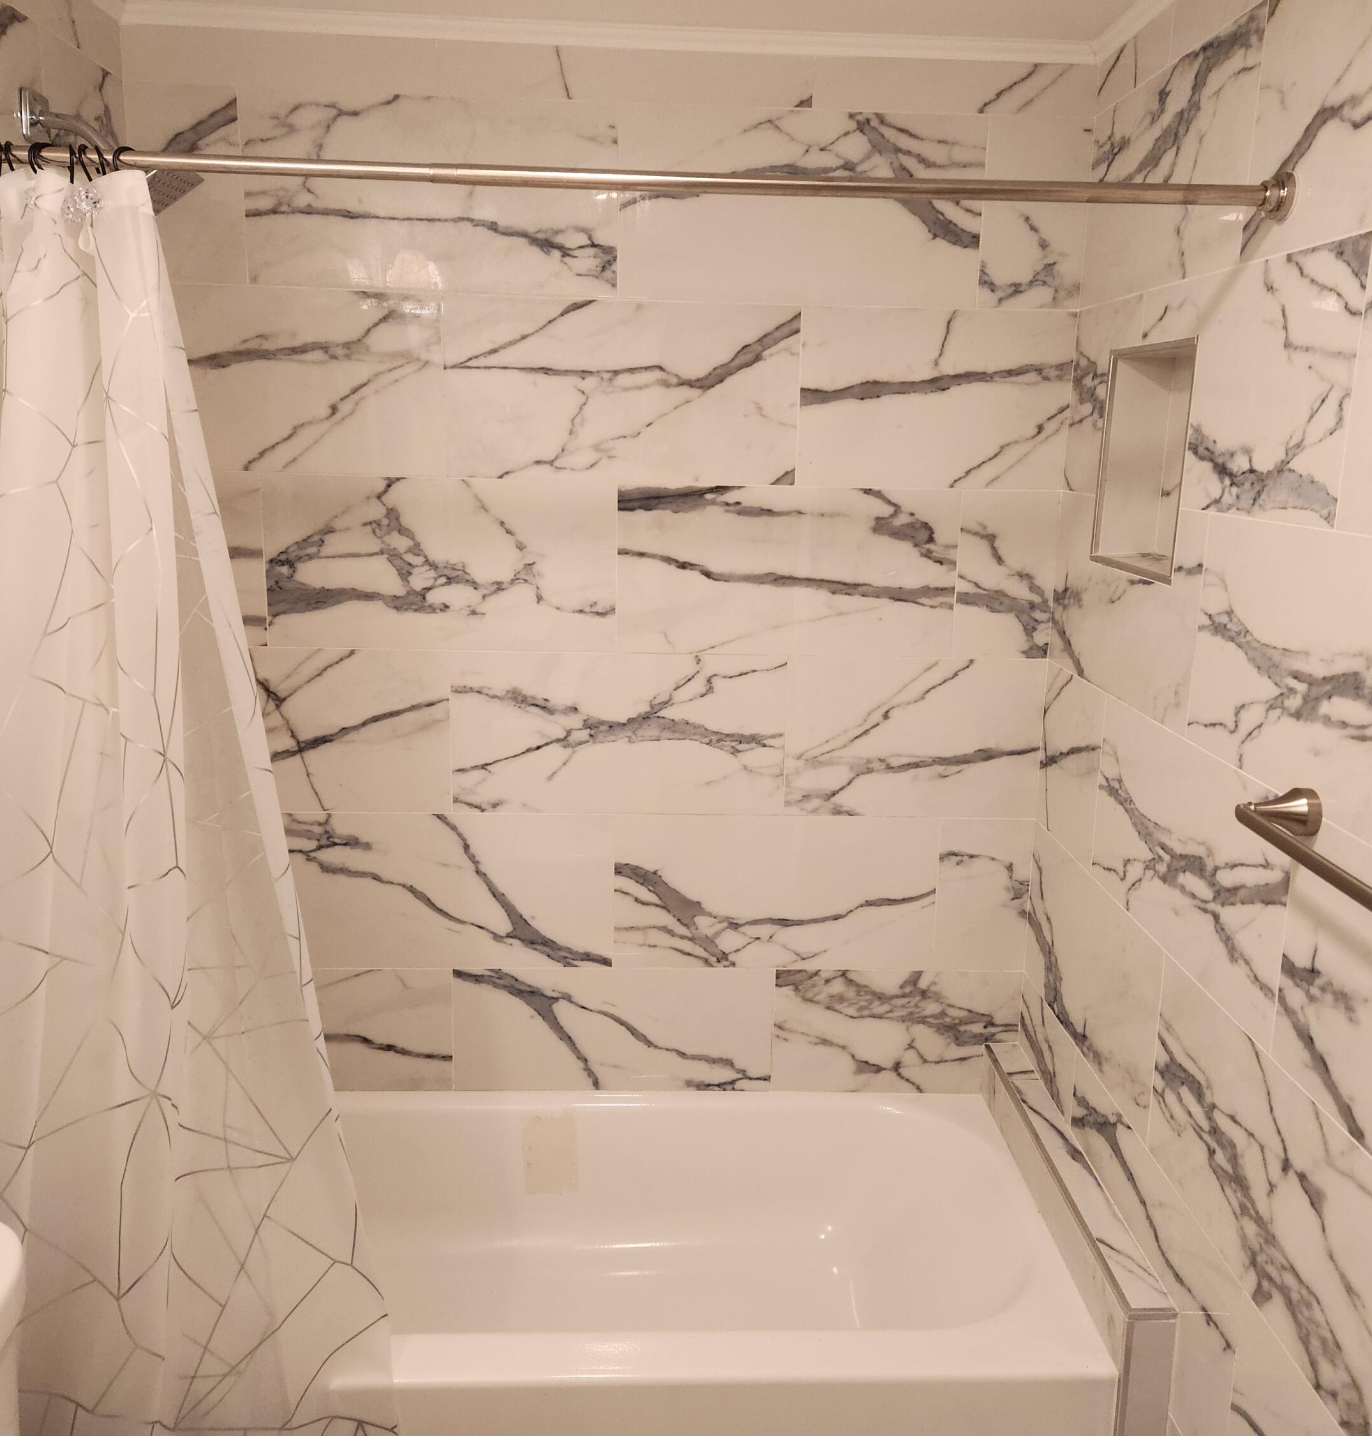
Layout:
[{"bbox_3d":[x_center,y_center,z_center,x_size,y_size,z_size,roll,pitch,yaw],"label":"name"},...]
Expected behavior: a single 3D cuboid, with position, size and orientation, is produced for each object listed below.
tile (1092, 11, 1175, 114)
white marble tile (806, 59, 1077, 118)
[{"bbox_3d":[0.695,-1.008,1.961,0.012,0.083,0.311,1,13,-2],"label":"tile"},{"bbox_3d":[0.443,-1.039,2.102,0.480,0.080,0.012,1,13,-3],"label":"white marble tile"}]

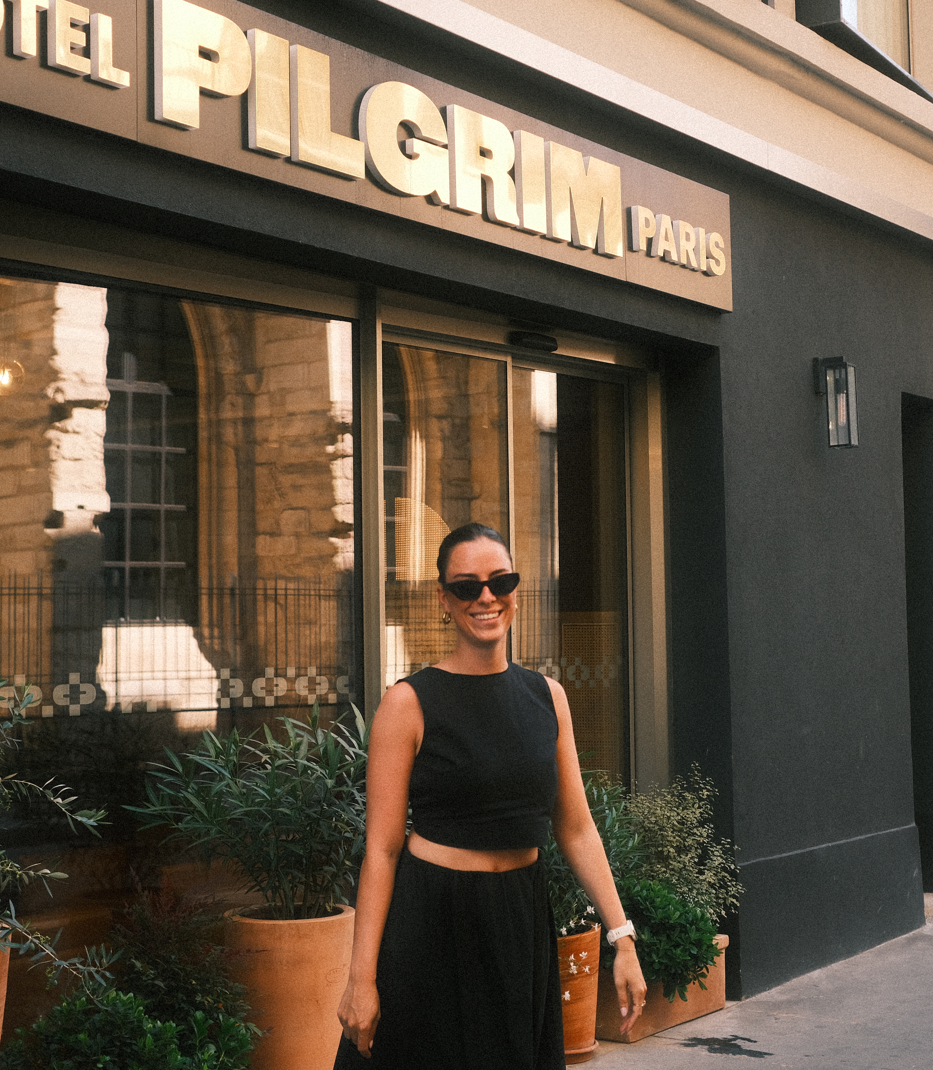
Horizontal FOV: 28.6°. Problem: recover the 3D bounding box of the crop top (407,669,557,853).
[{"bbox_3d":[0.027,0.415,3.420,0.300,0.345,0.230,0,-4,-18],"label":"crop top"}]

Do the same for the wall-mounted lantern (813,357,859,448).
[{"bbox_3d":[1.627,-0.565,7.991,0.145,0.380,0.100,-3,-4,36],"label":"wall-mounted lantern"}]

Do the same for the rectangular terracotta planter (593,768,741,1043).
[{"bbox_3d":[0.699,1.360,6.886,0.370,0.930,0.780,-4,-4,36],"label":"rectangular terracotta planter"}]

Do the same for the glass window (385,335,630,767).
[{"bbox_3d":[0.189,0.584,6.832,0.100,2.490,1.420,-4,-5,41],"label":"glass window"}]

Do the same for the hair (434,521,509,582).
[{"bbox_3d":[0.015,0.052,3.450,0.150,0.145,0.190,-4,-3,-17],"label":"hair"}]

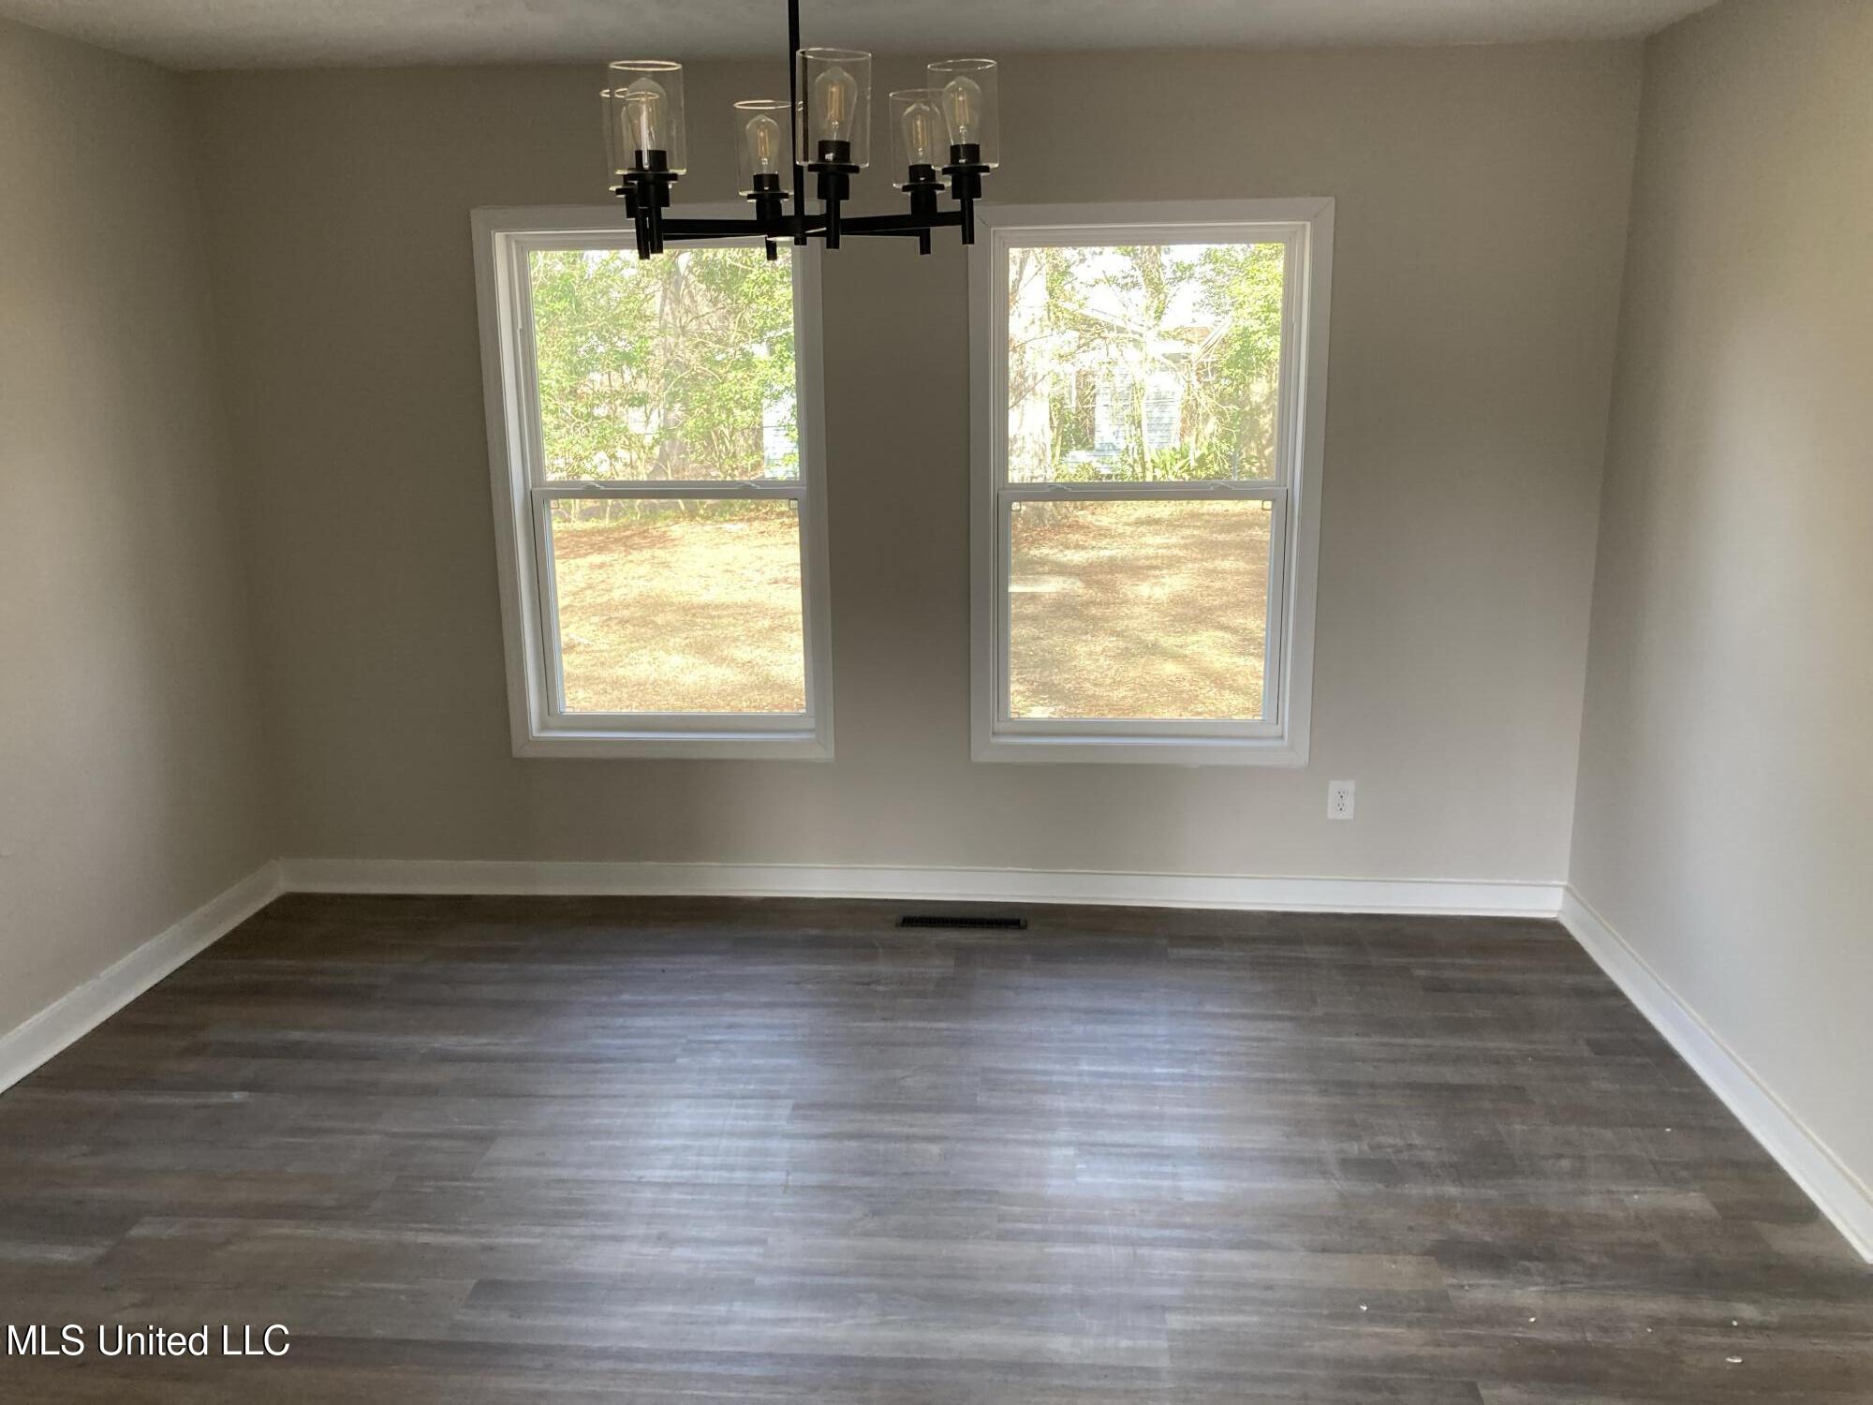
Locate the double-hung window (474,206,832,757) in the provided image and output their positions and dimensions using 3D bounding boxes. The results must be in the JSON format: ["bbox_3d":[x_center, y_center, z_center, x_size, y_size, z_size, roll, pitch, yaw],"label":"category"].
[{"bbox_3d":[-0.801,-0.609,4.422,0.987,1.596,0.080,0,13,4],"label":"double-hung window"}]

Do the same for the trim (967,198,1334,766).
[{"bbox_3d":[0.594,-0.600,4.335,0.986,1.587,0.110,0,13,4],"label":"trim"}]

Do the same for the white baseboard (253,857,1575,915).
[{"bbox_3d":[-0.108,0.561,4.611,3.949,0.102,0.020,0,13,4],"label":"white baseboard"}]

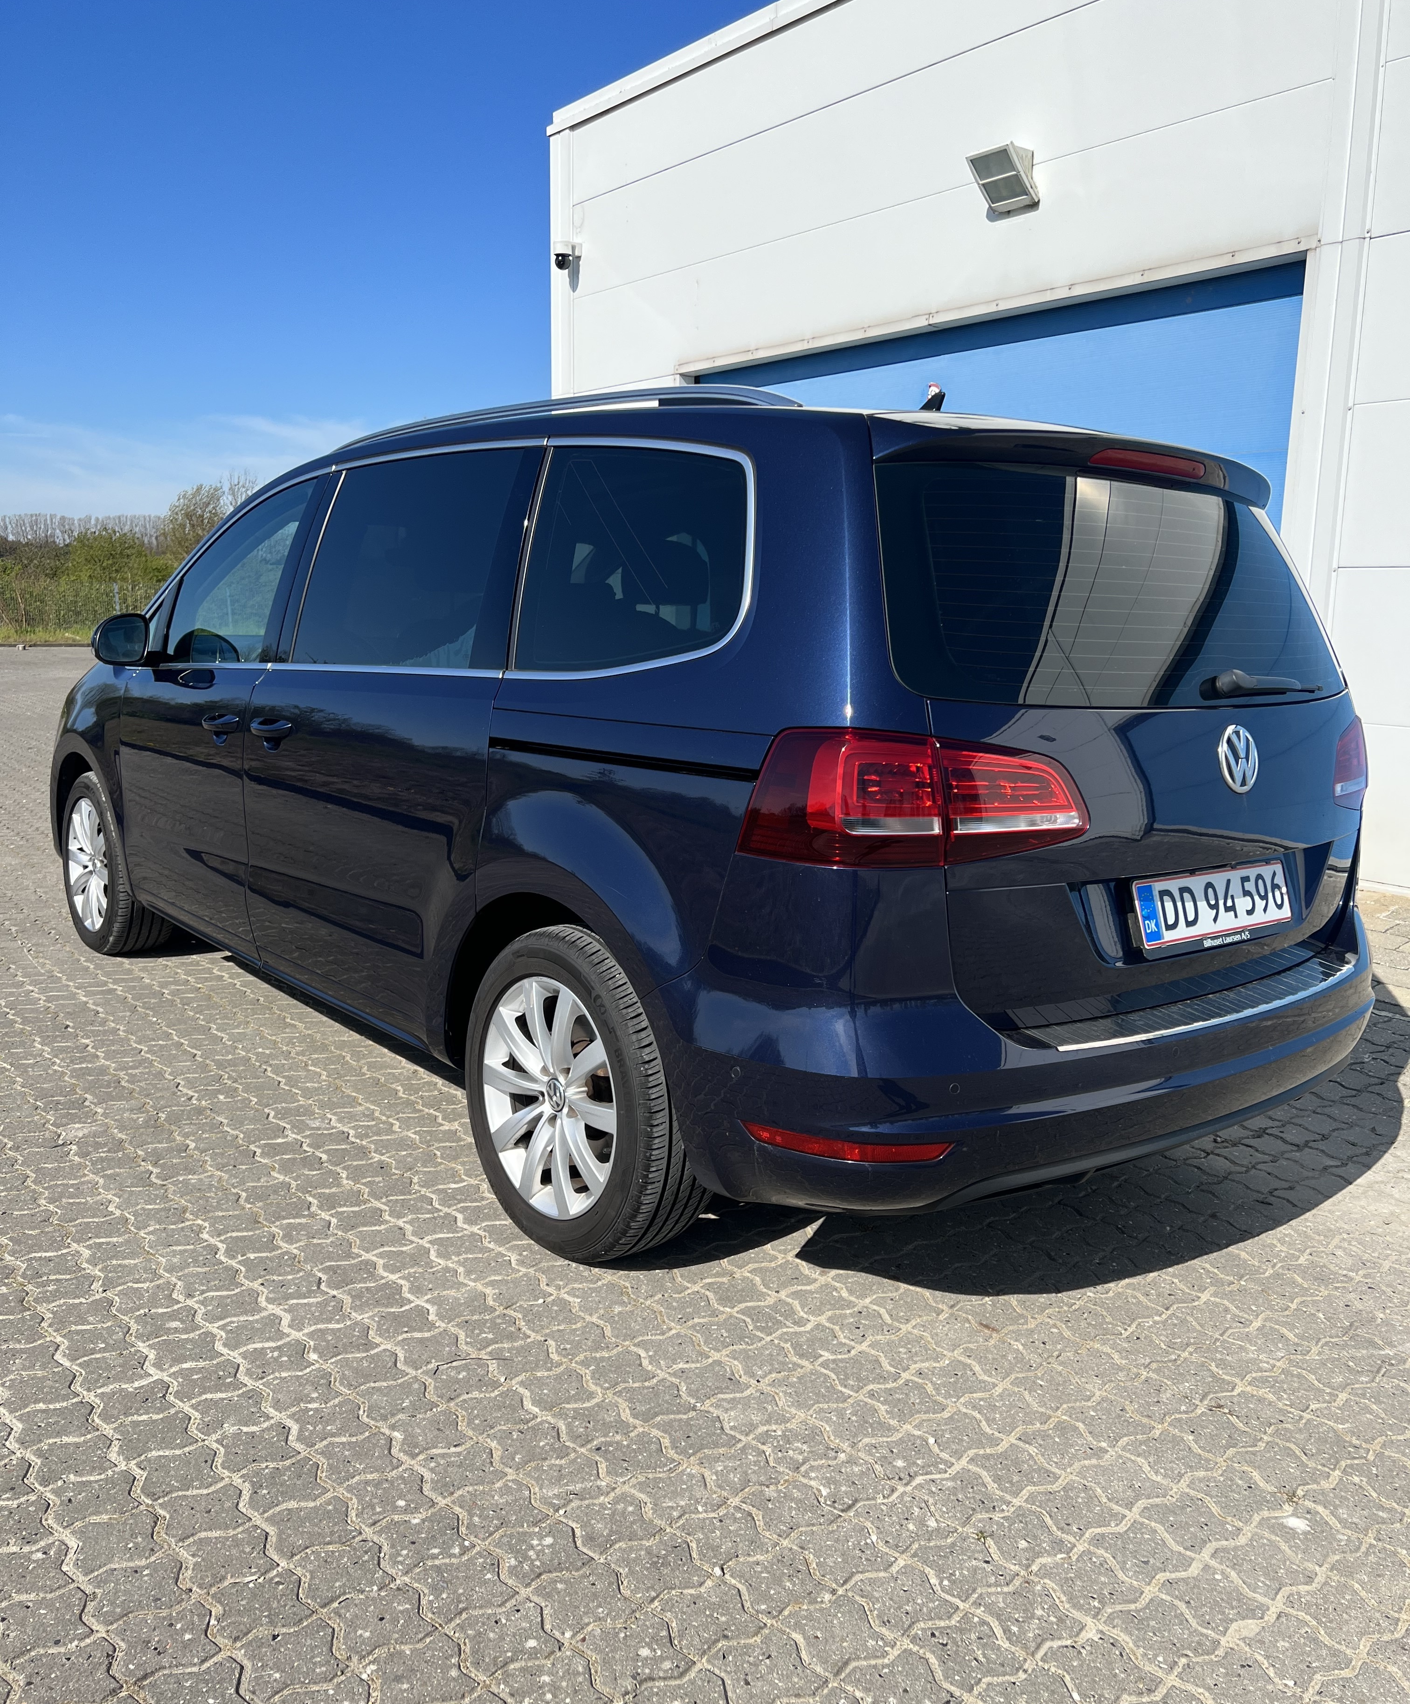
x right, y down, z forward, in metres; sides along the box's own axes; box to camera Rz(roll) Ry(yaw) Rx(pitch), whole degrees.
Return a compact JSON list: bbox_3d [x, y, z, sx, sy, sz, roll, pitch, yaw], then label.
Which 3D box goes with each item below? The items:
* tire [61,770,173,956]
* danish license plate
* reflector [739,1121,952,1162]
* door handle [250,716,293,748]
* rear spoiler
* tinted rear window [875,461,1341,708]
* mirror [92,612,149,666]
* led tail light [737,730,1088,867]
[{"bbox_3d":[-2.103,0.042,5.026,0.225,0.650,0.650,-6,12,-40],"label":"tire"},{"bbox_3d":[0.947,0.094,2.607,0.504,0.120,0.015,-6,-4,-40],"label":"danish license plate"},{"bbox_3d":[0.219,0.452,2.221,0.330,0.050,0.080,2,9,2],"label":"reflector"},{"bbox_3d":[-1.082,-0.305,3.524,0.060,0.055,0.195,-6,12,-40],"label":"door handle"},{"bbox_3d":[0.782,-0.741,2.704,1.290,0.125,0.280,-6,12,-40],"label":"rear spoiler"},{"bbox_3d":[0.816,-0.478,2.695,1.420,0.450,0.080,-6,-12,-40],"label":"tinted rear window"},{"bbox_3d":[-1.702,-0.619,4.110,0.120,0.150,0.170,10,12,39],"label":"mirror"},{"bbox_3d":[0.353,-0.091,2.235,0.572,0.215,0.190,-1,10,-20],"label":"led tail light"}]

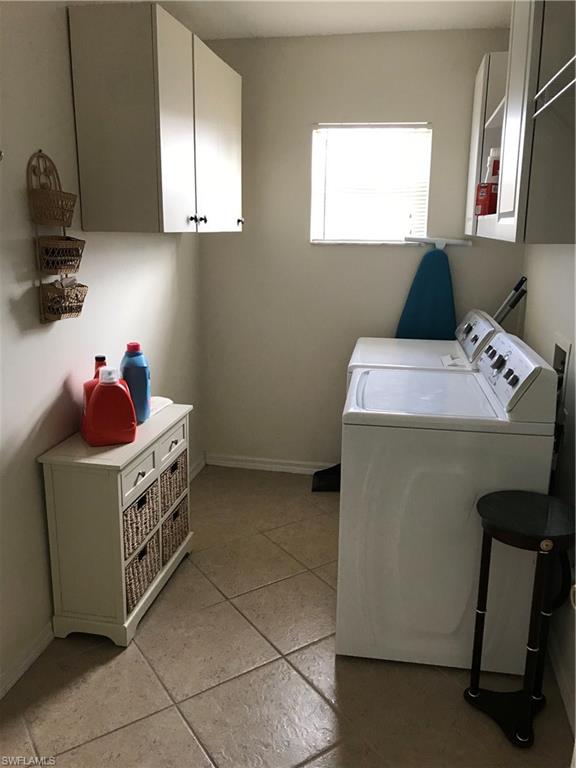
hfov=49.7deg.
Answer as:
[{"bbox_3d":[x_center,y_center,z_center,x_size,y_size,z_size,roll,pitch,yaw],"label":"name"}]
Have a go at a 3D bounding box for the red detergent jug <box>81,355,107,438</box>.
[{"bbox_3d":[-0.713,0.035,2.413,0.155,0.310,0.100,-4,14,-17],"label":"red detergent jug"}]

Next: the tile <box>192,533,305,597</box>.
[{"bbox_3d":[-0.189,0.817,2.836,0.421,0.010,0.421,-9,17,-33],"label":"tile"}]

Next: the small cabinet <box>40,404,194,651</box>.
[{"bbox_3d":[-0.646,0.523,2.534,0.307,0.697,0.723,3,14,10],"label":"small cabinet"}]

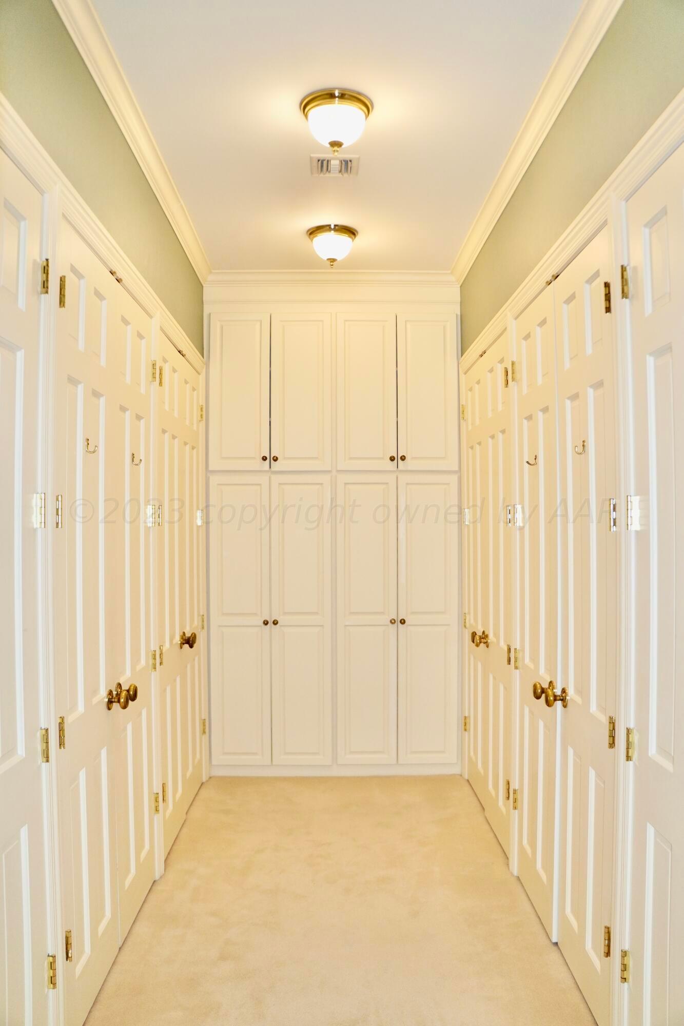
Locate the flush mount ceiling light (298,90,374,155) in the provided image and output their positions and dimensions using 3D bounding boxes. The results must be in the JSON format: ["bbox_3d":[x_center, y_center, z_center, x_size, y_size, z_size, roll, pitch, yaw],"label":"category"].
[{"bbox_3d":[-0.020,-1.397,2.815,0.275,0.180,0.275,0,0,-1],"label":"flush mount ceiling light"}]

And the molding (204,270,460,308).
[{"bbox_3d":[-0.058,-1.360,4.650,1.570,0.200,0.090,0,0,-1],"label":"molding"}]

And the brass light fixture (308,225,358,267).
[{"bbox_3d":[-0.051,-1.378,4.060,0.275,0.180,0.275,0,0,-1],"label":"brass light fixture"}]

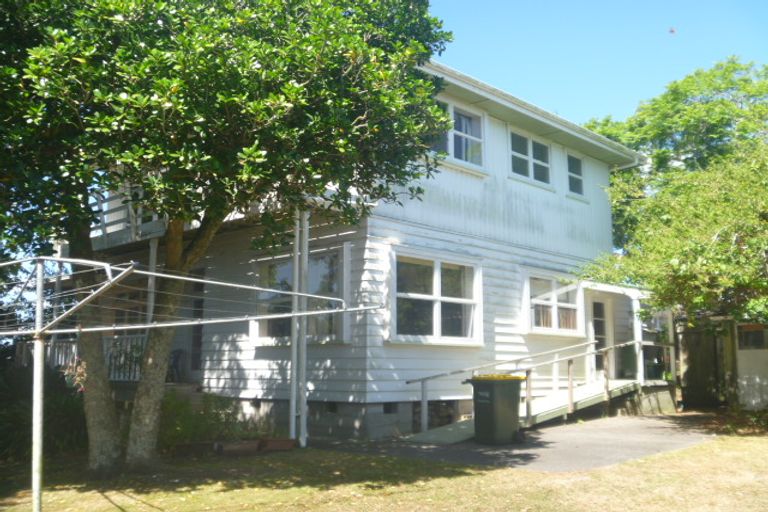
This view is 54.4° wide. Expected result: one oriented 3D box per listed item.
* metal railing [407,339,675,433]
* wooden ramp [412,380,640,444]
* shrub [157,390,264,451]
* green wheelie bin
[{"bbox_3d":[3.582,2.501,14.959,1.079,1.744,8.115,-8,-12,44],"label":"metal railing"},{"bbox_3d":[2.914,2.893,14.225,1.008,0.857,6.472,-8,-12,44],"label":"wooden ramp"},{"bbox_3d":[-2.738,2.477,11.651,1.650,0.880,1.250,2,-9,-13],"label":"shrub"},{"bbox_3d":[1.834,2.431,11.897,0.580,1.050,0.710,-8,-12,44],"label":"green wheelie bin"}]

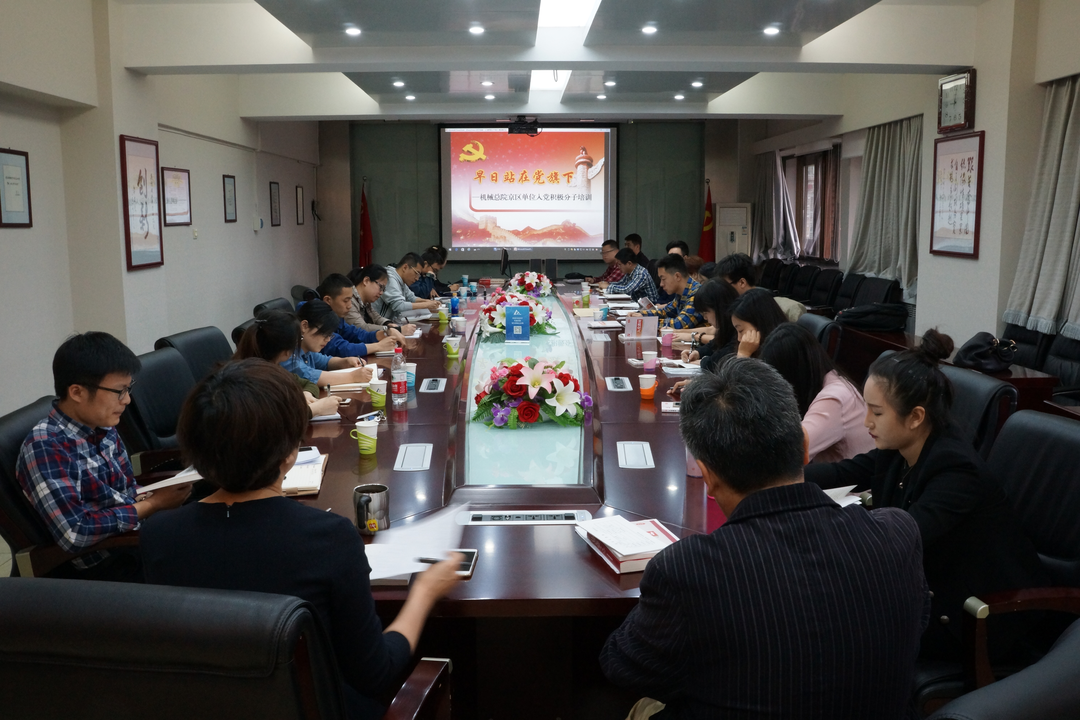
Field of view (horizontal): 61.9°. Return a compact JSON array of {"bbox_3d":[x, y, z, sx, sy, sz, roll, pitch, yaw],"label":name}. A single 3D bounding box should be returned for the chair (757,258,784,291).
[{"bbox_3d":[2.518,-0.616,10.250,0.570,1.010,0.570,-1,9,-1],"label":"chair"}]

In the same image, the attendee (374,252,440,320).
[{"bbox_3d":[-1.171,-0.253,7.367,0.750,1.235,0.550,1,9,3],"label":"attendee"}]

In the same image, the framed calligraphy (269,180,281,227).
[{"bbox_3d":[-3.007,-1.767,10.235,0.025,0.493,0.302,0,9,-2],"label":"framed calligraphy"}]

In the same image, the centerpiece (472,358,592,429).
[{"bbox_3d":[-0.032,0.109,3.458,0.450,0.220,0.360,0,9,-2],"label":"centerpiece"}]

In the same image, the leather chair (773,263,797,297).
[{"bbox_3d":[2.681,-0.648,10.663,0.620,1.000,0.580,0,9,-2],"label":"leather chair"}]

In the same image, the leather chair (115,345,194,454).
[{"bbox_3d":[-1.235,0.462,3.598,0.660,0.980,0.620,0,9,1],"label":"leather chair"}]

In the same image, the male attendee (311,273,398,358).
[{"bbox_3d":[-1.158,0.090,5.315,0.770,1.187,0.550,0,9,1],"label":"male attendee"}]

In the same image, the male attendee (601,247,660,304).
[{"bbox_3d":[0.901,-0.528,9.056,0.680,1.210,0.500,-1,9,-1],"label":"male attendee"}]

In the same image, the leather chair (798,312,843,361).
[{"bbox_3d":[1.100,0.286,4.552,0.680,1.010,0.620,-1,9,-4],"label":"leather chair"}]

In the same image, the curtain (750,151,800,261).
[{"bbox_3d":[2.741,-1.793,10.525,0.200,1.260,1.400,-1,9,-1],"label":"curtain"}]

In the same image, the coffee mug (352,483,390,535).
[{"bbox_3d":[-0.414,0.364,2.178,0.084,0.110,0.115,1,9,5],"label":"coffee mug"}]

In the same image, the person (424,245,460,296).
[{"bbox_3d":[-1.149,-0.588,9.497,0.680,1.210,0.500,-1,9,-1],"label":"person"}]

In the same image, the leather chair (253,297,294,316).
[{"bbox_3d":[-1.337,0.133,5.605,0.680,1.010,0.620,0,9,0],"label":"leather chair"}]

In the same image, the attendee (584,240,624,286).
[{"bbox_3d":[0.794,-0.713,10.190,0.700,1.275,0.530,-2,9,-12],"label":"attendee"}]

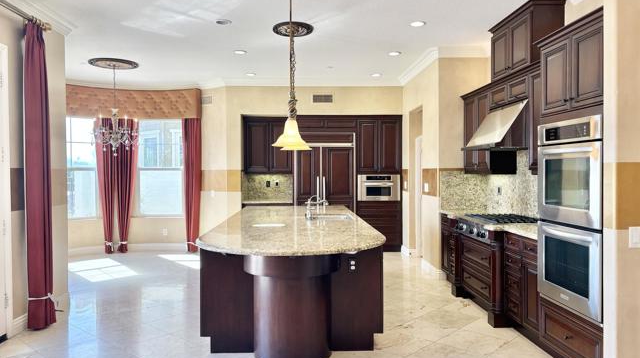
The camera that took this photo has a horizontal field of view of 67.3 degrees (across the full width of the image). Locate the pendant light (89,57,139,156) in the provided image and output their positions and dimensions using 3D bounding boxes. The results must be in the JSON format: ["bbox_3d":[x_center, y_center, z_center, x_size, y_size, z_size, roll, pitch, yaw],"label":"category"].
[{"bbox_3d":[-3.050,-1.024,7.118,0.700,1.370,0.690,0,1,-3],"label":"pendant light"}]

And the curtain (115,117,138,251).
[{"bbox_3d":[-3.335,0.073,8.337,0.407,2.429,0.180,-1,1,-13],"label":"curtain"}]

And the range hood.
[{"bbox_3d":[1.948,-0.545,4.983,0.620,0.445,0.930,0,1,-3],"label":"range hood"}]

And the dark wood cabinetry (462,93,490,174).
[{"bbox_3d":[2.124,-0.597,6.113,0.340,1.050,0.920,0,1,-3],"label":"dark wood cabinetry"}]

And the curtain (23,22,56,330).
[{"bbox_3d":[-2.598,-0.026,4.460,0.170,2.795,0.350,0,1,-3],"label":"curtain"}]

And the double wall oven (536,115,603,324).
[{"bbox_3d":[1.965,0.239,3.313,0.620,1.280,0.765,0,1,-3],"label":"double wall oven"}]

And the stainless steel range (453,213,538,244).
[{"bbox_3d":[1.857,0.470,4.866,0.660,0.220,0.920,0,1,-3],"label":"stainless steel range"}]

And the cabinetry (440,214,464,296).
[{"bbox_3d":[1.919,0.853,5.891,0.710,0.880,1.170,0,1,-3],"label":"cabinetry"}]

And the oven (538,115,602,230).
[{"bbox_3d":[1.957,-0.038,3.285,0.600,0.712,0.765,0,1,-3],"label":"oven"}]

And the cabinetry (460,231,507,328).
[{"bbox_3d":[1.892,0.899,4.913,0.680,0.890,1.120,0,1,-3],"label":"cabinetry"}]

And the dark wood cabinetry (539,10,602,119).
[{"bbox_3d":[2.021,-0.729,3.303,0.715,0.605,0.840,0,1,-3],"label":"dark wood cabinetry"}]

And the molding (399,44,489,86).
[{"bbox_3d":[1.774,-1.677,7.369,0.750,0.150,2.220,0,1,-3],"label":"molding"}]

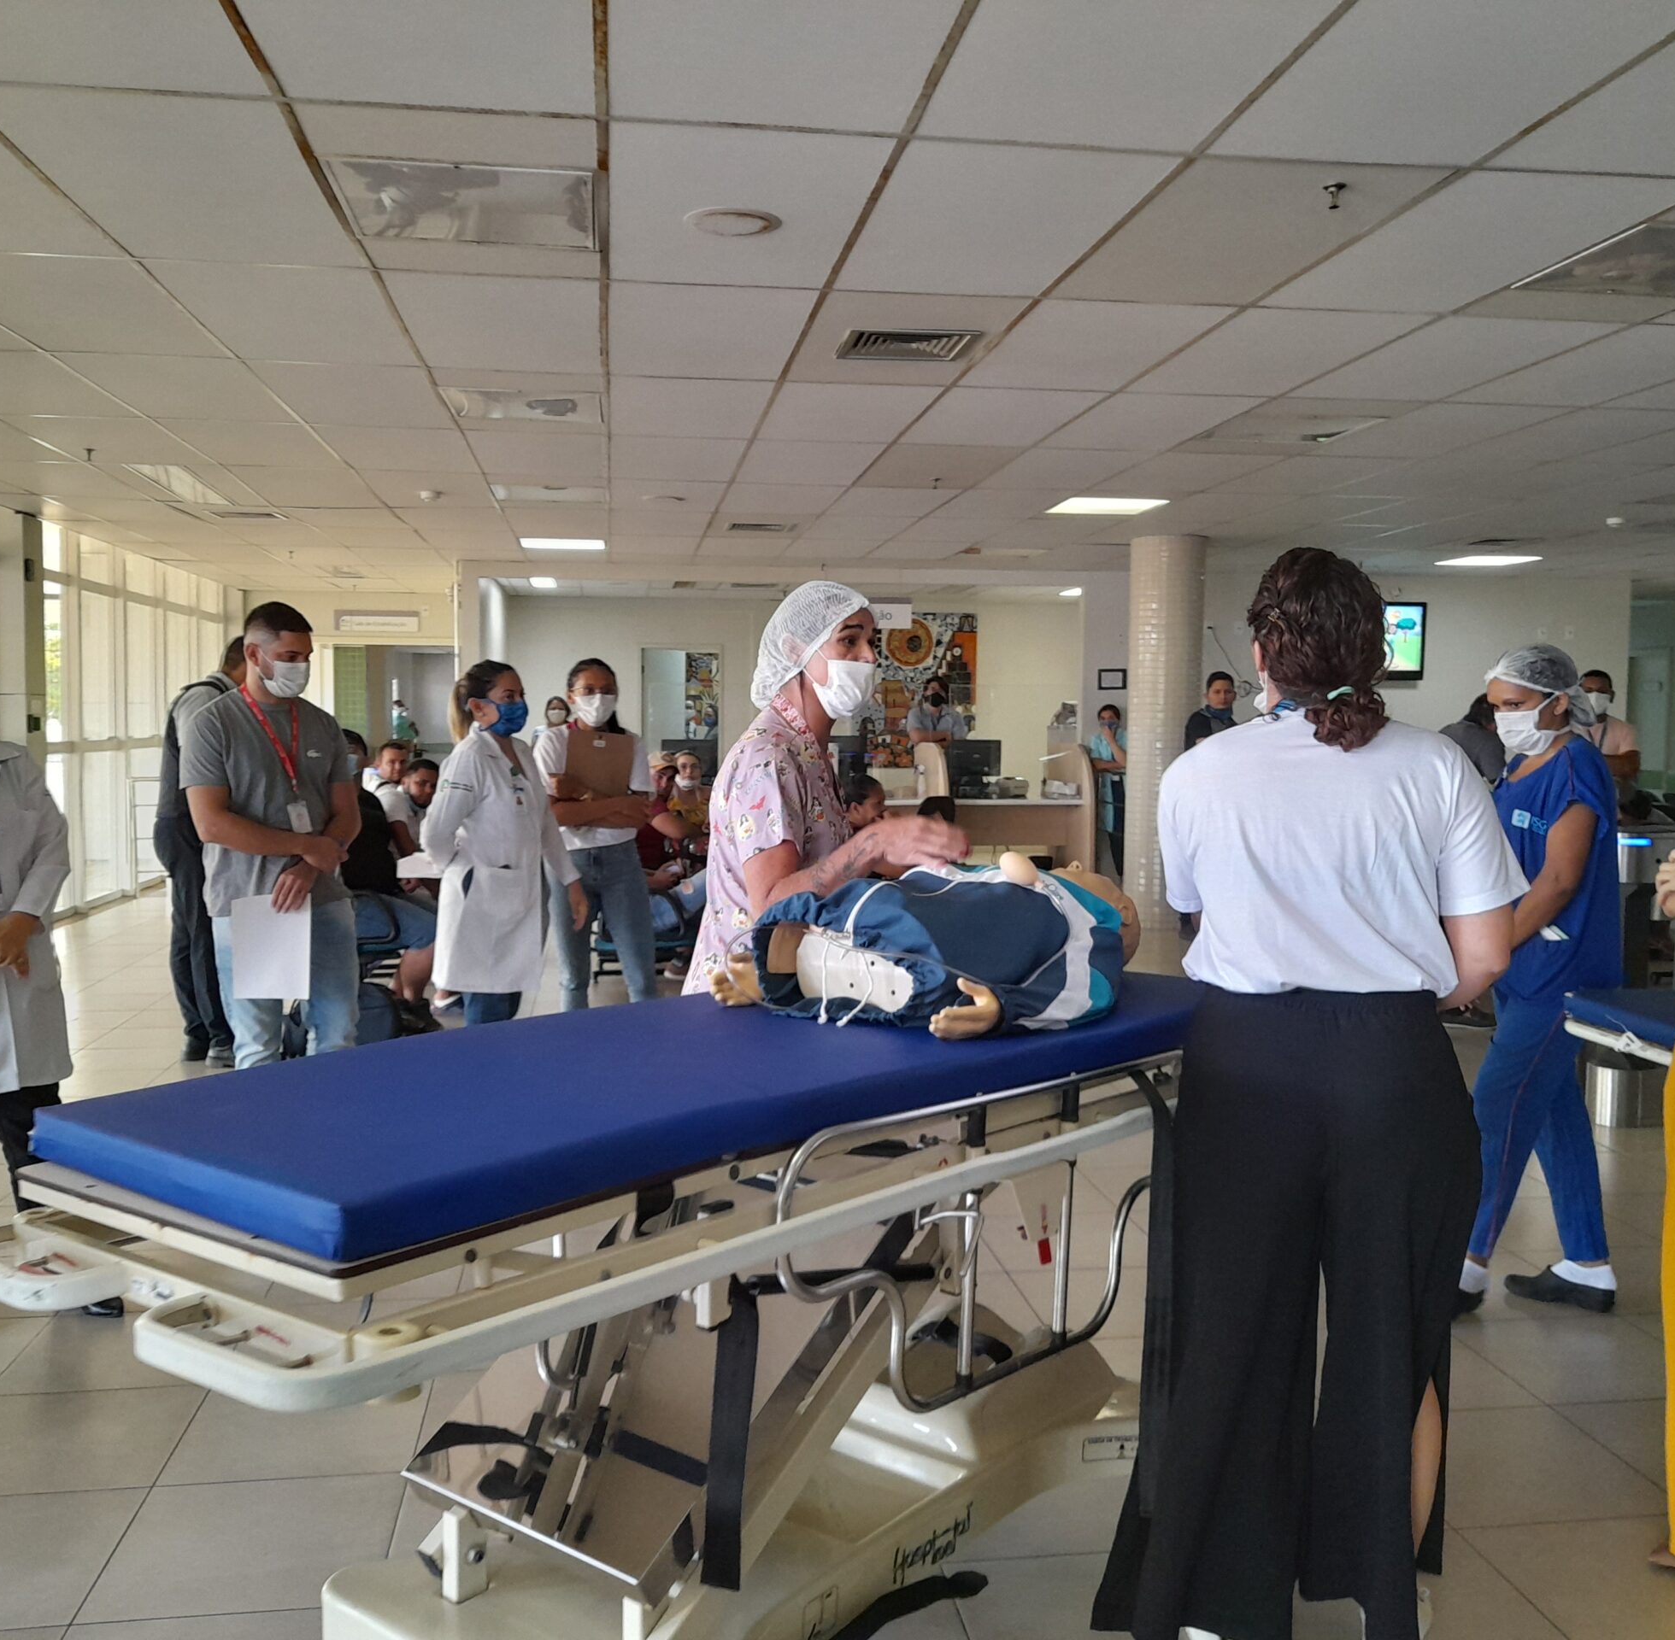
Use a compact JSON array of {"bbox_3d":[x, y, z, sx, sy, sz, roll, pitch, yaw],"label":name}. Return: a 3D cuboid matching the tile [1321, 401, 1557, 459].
[{"bbox_3d":[2.510,-1.640,6.668,0.617,0.025,1.215,0,4,-8],"label":"tile"}]

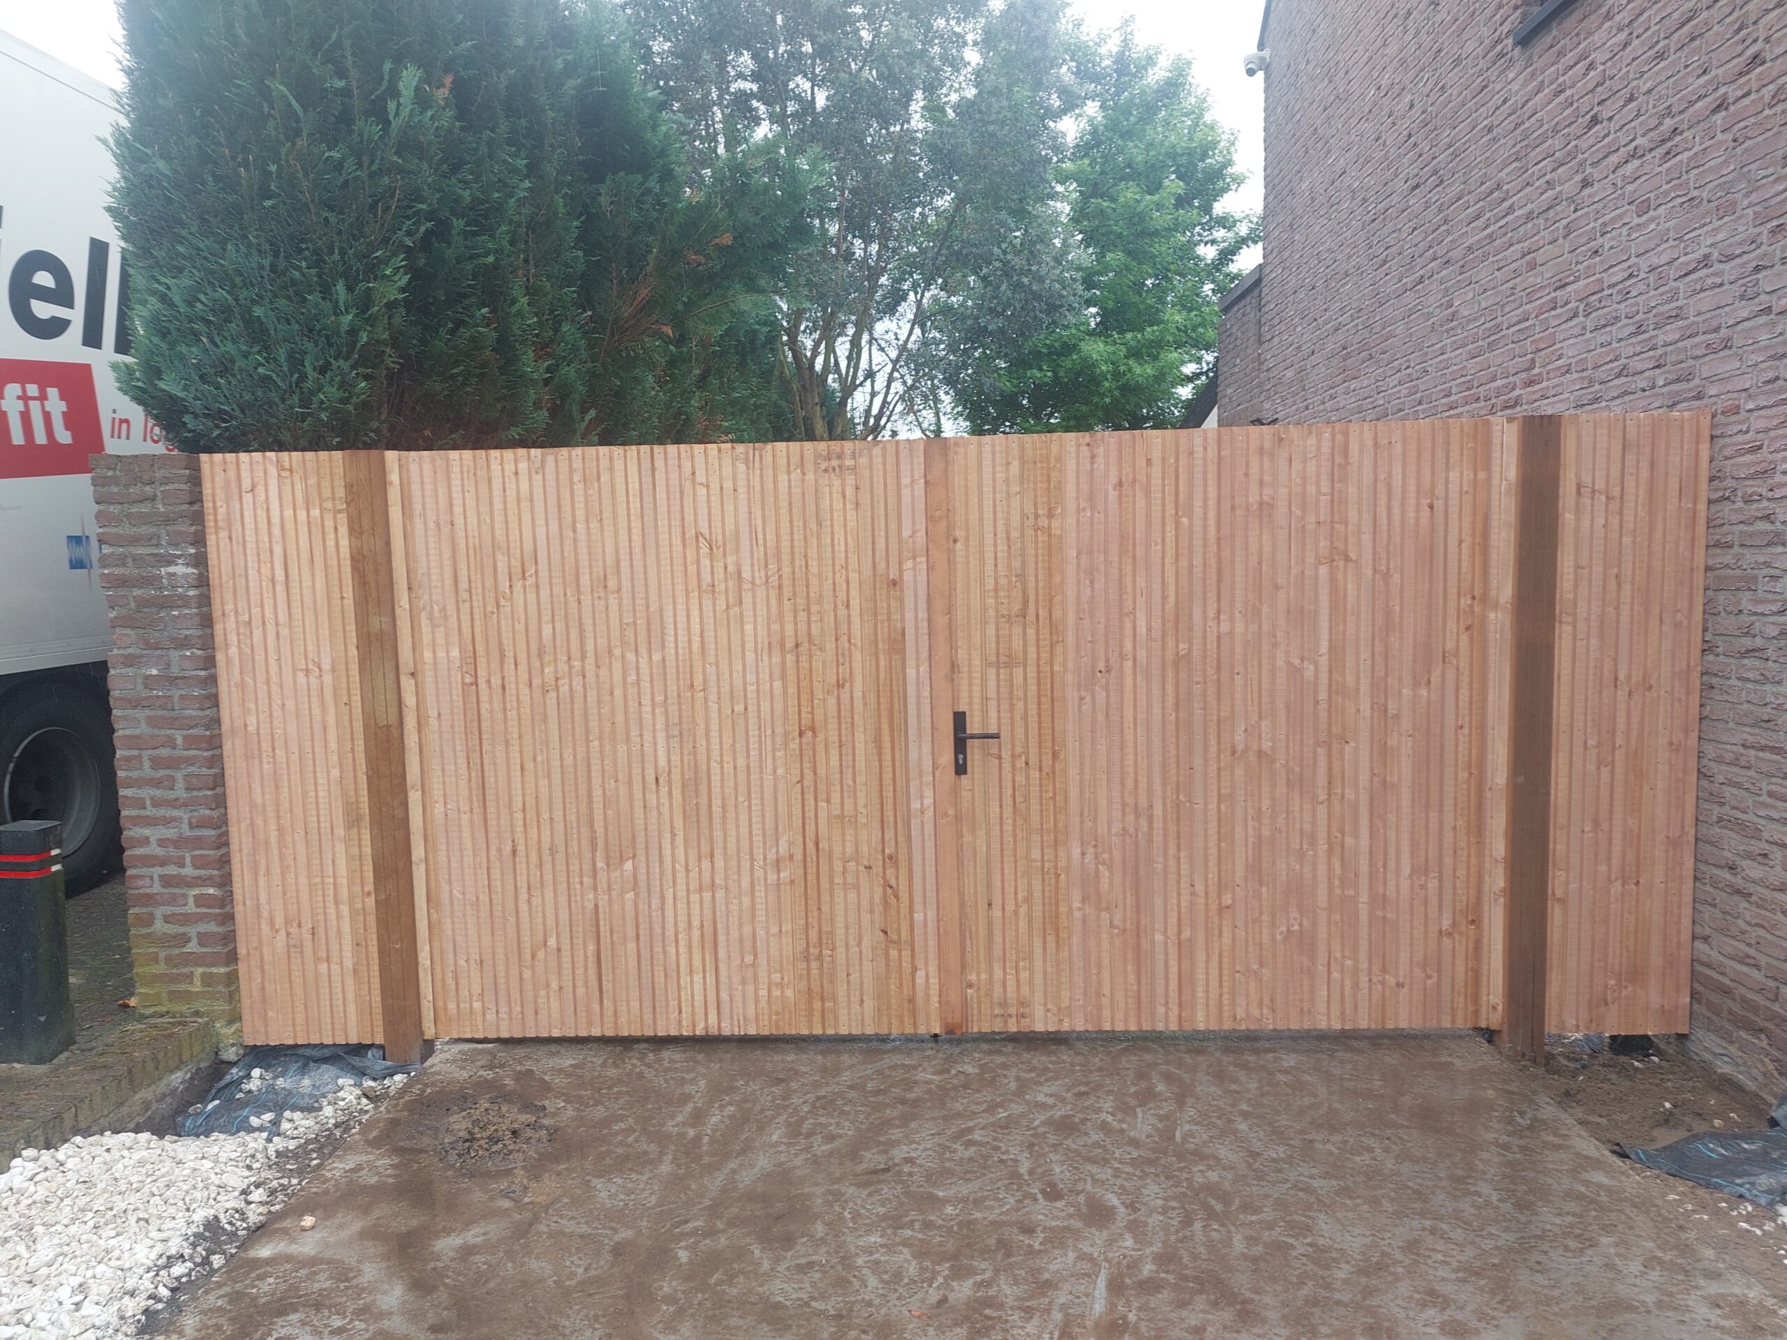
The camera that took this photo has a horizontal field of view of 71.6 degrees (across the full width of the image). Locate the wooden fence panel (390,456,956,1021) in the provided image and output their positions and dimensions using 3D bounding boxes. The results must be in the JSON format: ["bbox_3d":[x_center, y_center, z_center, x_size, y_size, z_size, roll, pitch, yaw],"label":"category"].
[{"bbox_3d":[-0.719,0.253,4.066,1.700,1.953,0.060,-1,6,2],"label":"wooden fence panel"}]

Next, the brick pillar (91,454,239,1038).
[{"bbox_3d":[-2.328,0.266,4.122,0.310,1.915,0.310,-1,6,2],"label":"brick pillar"}]

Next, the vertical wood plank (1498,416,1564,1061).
[{"bbox_3d":[1.981,0.230,3.892,0.120,2.012,0.120,-1,6,2],"label":"vertical wood plank"}]

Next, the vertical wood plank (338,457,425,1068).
[{"bbox_3d":[-1.634,0.299,4.042,0.122,1.997,0.120,-1,6,2],"label":"vertical wood plank"}]

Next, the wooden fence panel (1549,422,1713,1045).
[{"bbox_3d":[2.275,0.188,3.886,0.470,1.950,0.060,-1,6,2],"label":"wooden fence panel"}]

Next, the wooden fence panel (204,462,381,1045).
[{"bbox_3d":[-1.938,0.279,4.062,0.485,1.951,0.060,-1,6,2],"label":"wooden fence panel"}]

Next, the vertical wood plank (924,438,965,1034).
[{"bbox_3d":[0.166,0.235,3.989,0.074,1.940,0.030,-1,6,2],"label":"vertical wood plank"}]

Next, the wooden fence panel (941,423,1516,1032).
[{"bbox_3d":[1.061,0.212,3.992,1.775,1.948,0.060,-1,6,2],"label":"wooden fence panel"}]

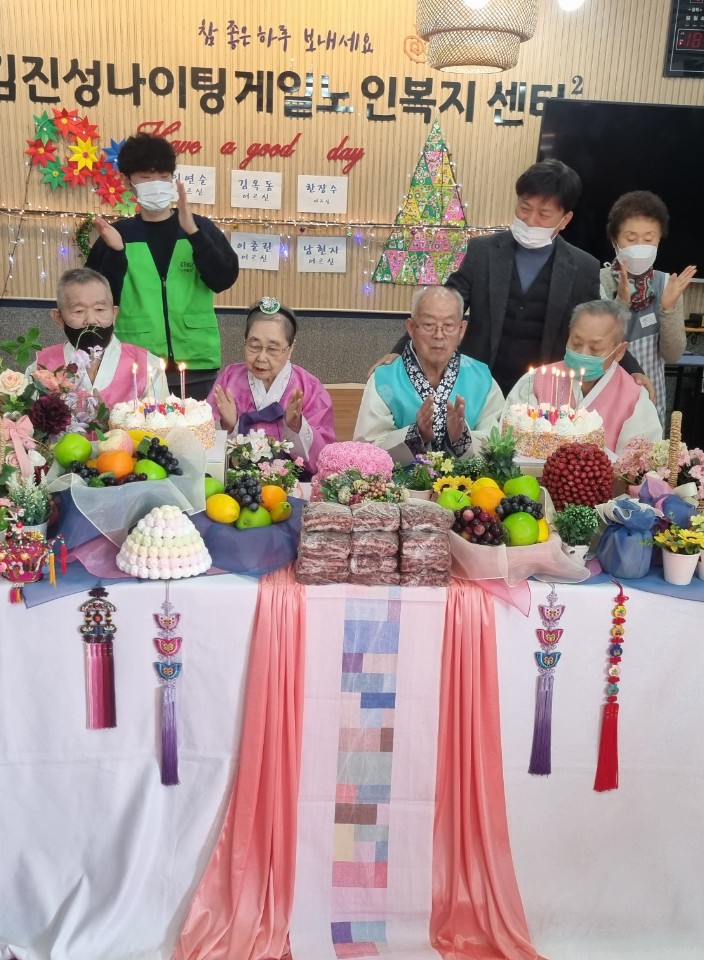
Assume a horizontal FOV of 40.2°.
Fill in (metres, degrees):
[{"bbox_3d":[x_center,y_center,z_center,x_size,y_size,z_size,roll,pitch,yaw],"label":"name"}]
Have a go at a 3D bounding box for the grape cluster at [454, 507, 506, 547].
[{"bbox_3d":[0.279,0.102,2.100,0.112,0.078,0.085,2,17,-1],"label":"grape cluster"}]

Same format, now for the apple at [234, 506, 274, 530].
[{"bbox_3d":[-0.213,0.081,2.080,0.078,0.070,0.078,2,17,-1],"label":"apple"}]

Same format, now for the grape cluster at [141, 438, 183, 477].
[{"bbox_3d":[-0.434,-0.051,2.190,0.097,0.088,0.080,2,16,0],"label":"grape cluster"}]

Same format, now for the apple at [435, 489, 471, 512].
[{"bbox_3d":[0.226,0.052,2.115,0.078,0.072,0.078,2,16,0],"label":"apple"}]

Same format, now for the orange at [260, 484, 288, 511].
[{"bbox_3d":[-0.173,0.042,2.129,0.064,0.062,0.064,1,16,-4],"label":"orange"}]

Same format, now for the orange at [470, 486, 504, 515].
[{"bbox_3d":[0.306,0.051,2.160,0.075,0.073,0.075,2,17,-1],"label":"orange"}]

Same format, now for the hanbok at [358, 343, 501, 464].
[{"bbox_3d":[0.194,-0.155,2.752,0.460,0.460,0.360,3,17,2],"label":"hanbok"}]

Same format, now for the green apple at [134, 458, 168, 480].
[{"bbox_3d":[-0.443,-0.019,2.126,0.076,0.066,0.076,1,16,-4],"label":"green apple"}]

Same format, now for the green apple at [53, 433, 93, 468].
[{"bbox_3d":[-0.624,-0.066,2.155,0.082,0.078,0.082,2,16,0],"label":"green apple"}]

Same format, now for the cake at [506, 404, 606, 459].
[{"bbox_3d":[0.510,-0.122,2.410,0.250,0.100,0.250,2,17,-1],"label":"cake"}]

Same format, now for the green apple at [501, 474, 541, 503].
[{"bbox_3d":[0.379,0.026,2.147,0.081,0.074,0.081,1,16,-4],"label":"green apple"}]

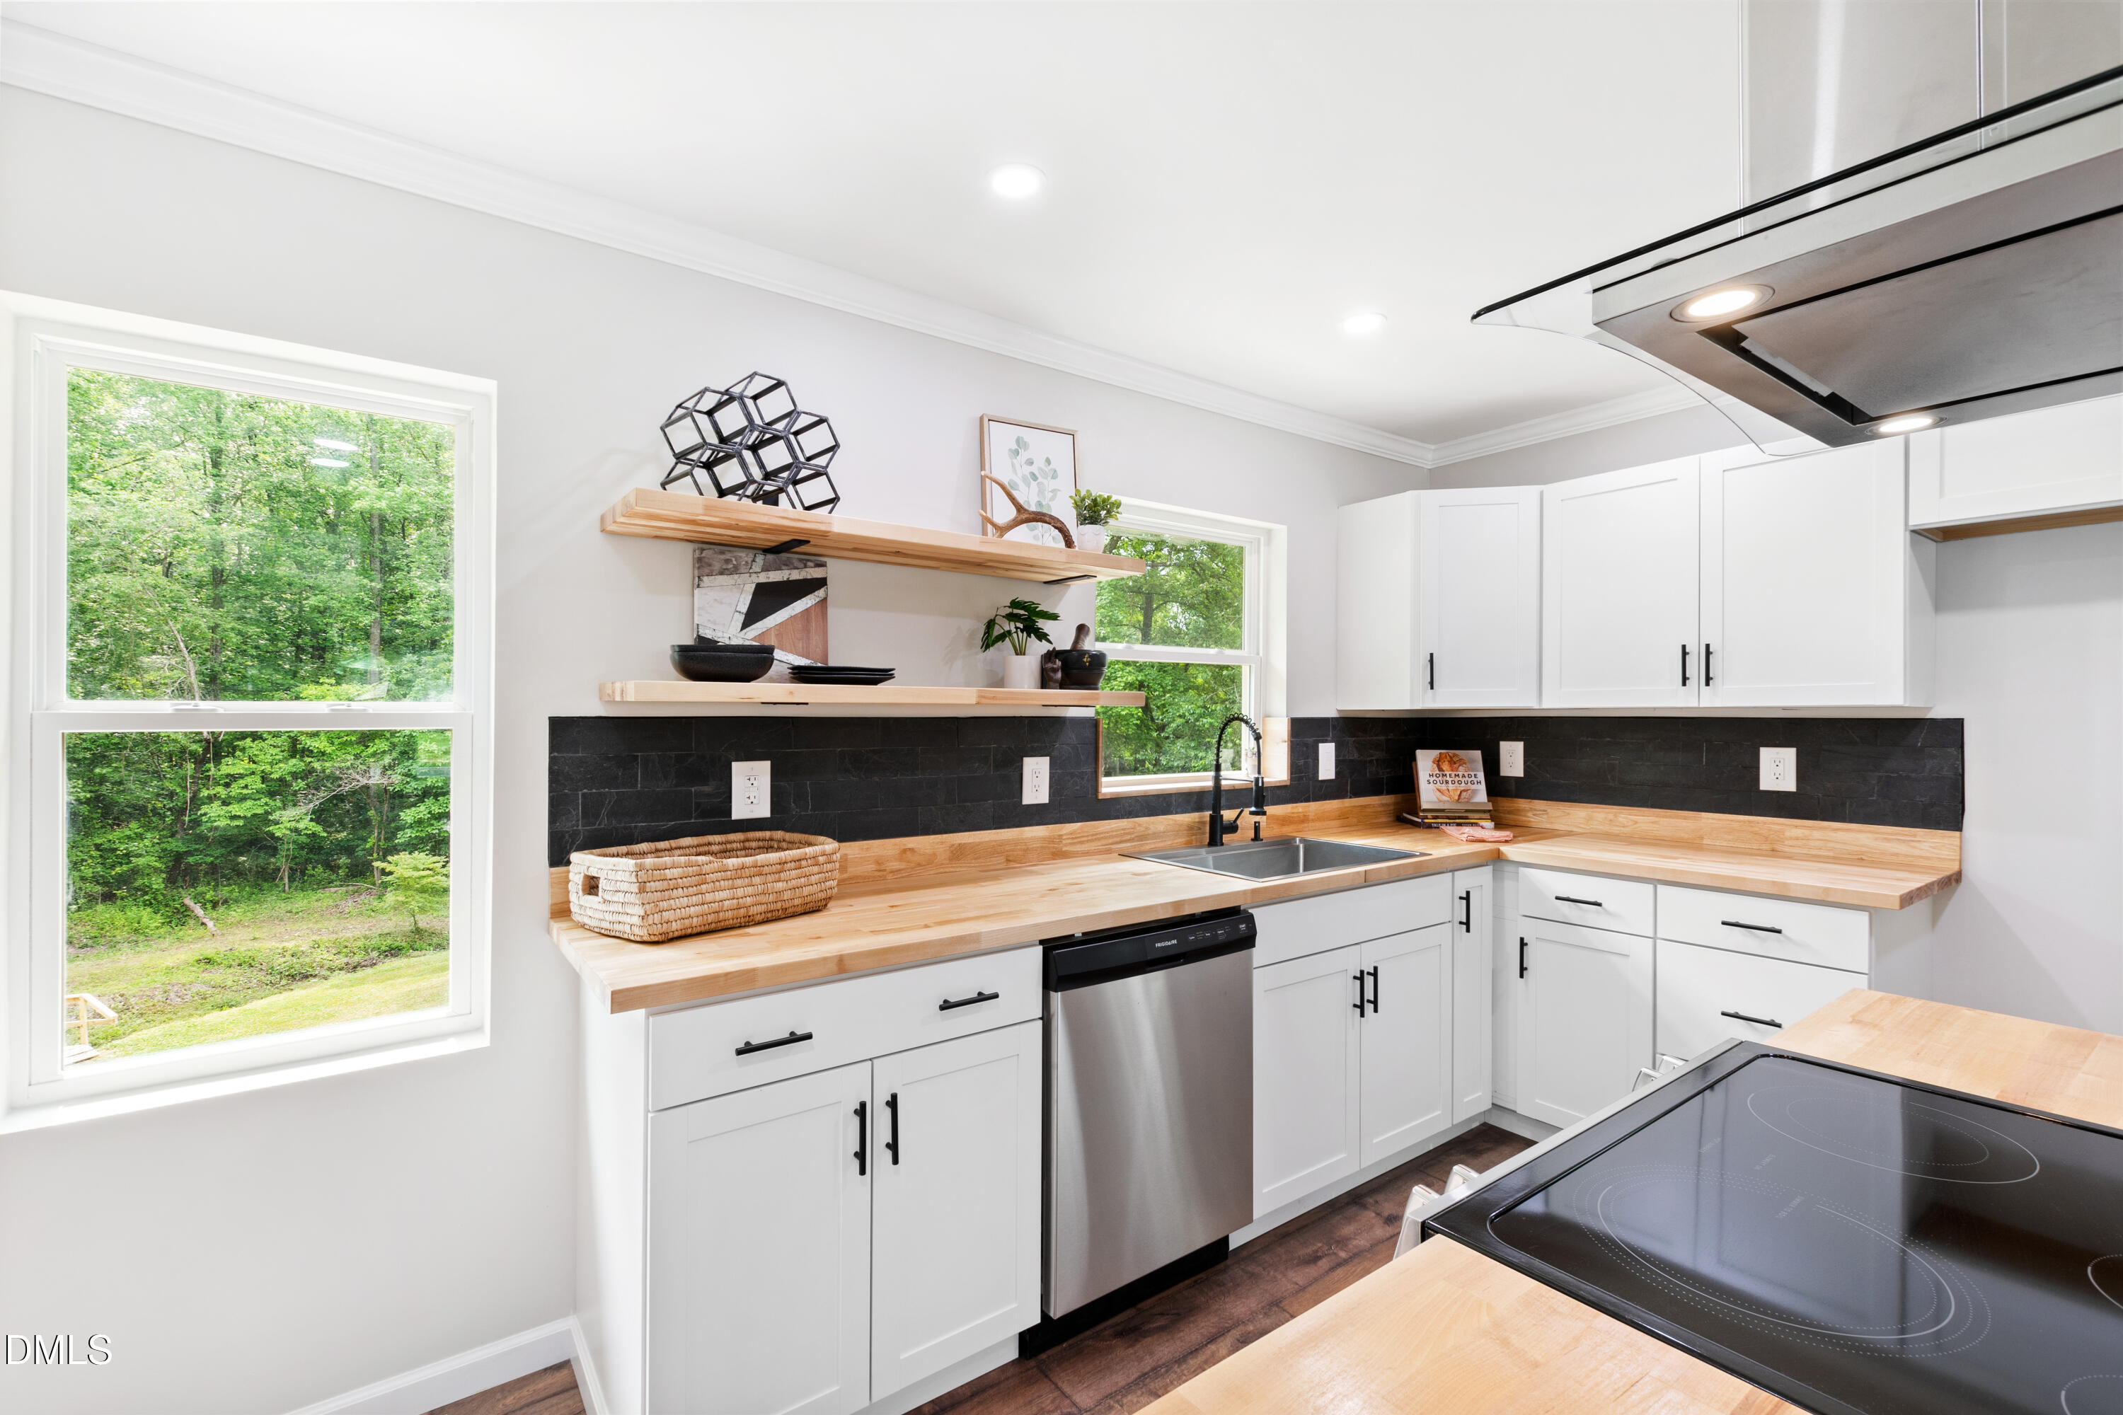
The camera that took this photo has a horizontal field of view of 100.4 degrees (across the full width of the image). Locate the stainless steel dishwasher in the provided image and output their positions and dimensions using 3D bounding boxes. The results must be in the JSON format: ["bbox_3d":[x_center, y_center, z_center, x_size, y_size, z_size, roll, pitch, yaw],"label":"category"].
[{"bbox_3d":[0.053,0.927,2.194,0.600,0.873,0.610,1,-1,-36],"label":"stainless steel dishwasher"}]

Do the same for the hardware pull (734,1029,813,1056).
[{"bbox_3d":[-0.478,0.555,1.468,0.127,0.013,0.033,1,-1,-36],"label":"hardware pull"}]

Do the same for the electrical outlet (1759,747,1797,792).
[{"bbox_3d":[2.214,0.194,2.731,0.010,0.136,0.091,1,-1,-36],"label":"electrical outlet"}]

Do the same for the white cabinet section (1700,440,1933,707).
[{"bbox_3d":[2.173,-0.381,2.567,0.300,0.762,0.459,0,-1,-35],"label":"white cabinet section"}]

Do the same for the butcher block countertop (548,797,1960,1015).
[{"bbox_3d":[0.703,0.400,2.118,3.184,0.134,1.588,1,-1,-36],"label":"butcher block countertop"}]

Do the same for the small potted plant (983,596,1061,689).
[{"bbox_3d":[-0.103,-0.162,2.308,0.190,0.245,0.175,0,-1,0],"label":"small potted plant"}]

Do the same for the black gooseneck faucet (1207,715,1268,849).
[{"bbox_3d":[0.549,0.234,2.764,0.088,0.419,0.215,1,-1,-36],"label":"black gooseneck faucet"}]

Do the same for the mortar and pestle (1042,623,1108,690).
[{"bbox_3d":[0.038,-0.132,2.415,0.178,0.190,0.178,0,-1,0],"label":"mortar and pestle"}]

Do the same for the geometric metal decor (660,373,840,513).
[{"bbox_3d":[-0.668,-0.547,1.908,0.310,0.293,0.170,1,-1,-42],"label":"geometric metal decor"}]

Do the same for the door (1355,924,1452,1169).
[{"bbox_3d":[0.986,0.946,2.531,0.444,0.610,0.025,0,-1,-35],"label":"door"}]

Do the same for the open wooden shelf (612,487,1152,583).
[{"bbox_3d":[-0.380,-0.384,2.131,1.250,0.037,0.315,1,-1,-36],"label":"open wooden shelf"}]

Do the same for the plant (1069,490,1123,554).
[{"bbox_3d":[0.092,-0.492,2.405,0.148,0.198,0.148,0,-1,0],"label":"plant"}]

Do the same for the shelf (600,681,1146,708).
[{"bbox_3d":[-0.378,-0.024,2.117,1.243,0.037,0.336,1,-1,-36],"label":"shelf"}]

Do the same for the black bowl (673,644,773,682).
[{"bbox_3d":[-0.711,-0.088,1.857,0.220,0.084,0.220,0,-1,0],"label":"black bowl"}]

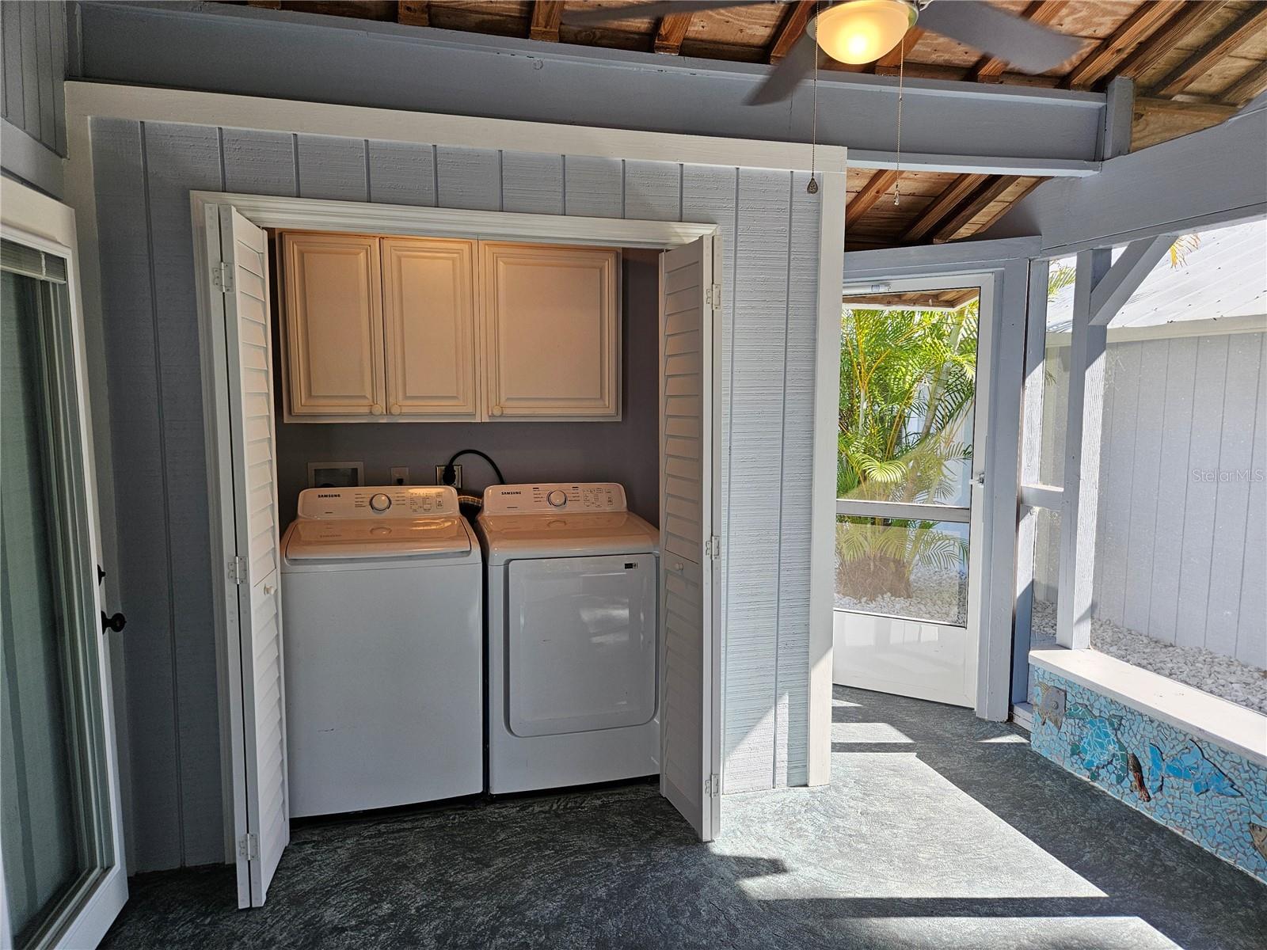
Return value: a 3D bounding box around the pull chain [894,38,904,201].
[{"bbox_3d":[0.597,-0.807,1.891,0.012,0.385,0.012,-2,6,-15],"label":"pull chain"}]

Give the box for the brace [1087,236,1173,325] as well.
[{"bbox_3d":[1.969,-0.791,3.367,0.090,0.450,0.090,-2,51,-15],"label":"brace"}]

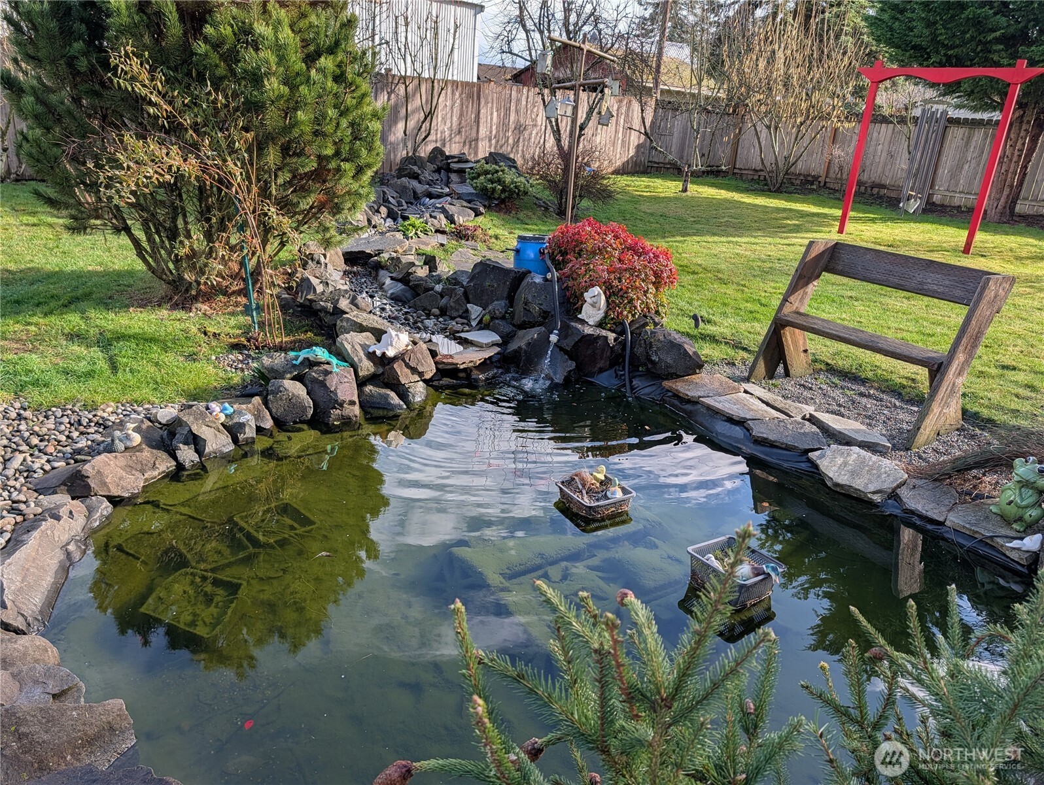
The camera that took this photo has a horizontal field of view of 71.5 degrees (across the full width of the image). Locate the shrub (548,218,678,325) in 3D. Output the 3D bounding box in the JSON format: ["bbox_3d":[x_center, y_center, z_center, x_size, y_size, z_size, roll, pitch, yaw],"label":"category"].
[{"bbox_3d":[0.683,-0.963,5.582,0.950,0.742,0.851,4,20,0],"label":"shrub"}]

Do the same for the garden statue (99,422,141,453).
[{"bbox_3d":[-1.757,0.199,3.164,0.155,0.120,0.110,7,19,7],"label":"garden statue"}]

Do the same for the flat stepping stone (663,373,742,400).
[{"bbox_3d":[1.216,-0.029,4.858,0.575,0.045,0.353,-9,23,-34],"label":"flat stepping stone"}]

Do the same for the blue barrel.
[{"bbox_3d":[0.079,-1.041,5.465,0.282,0.307,0.282,2,20,-5],"label":"blue barrel"}]

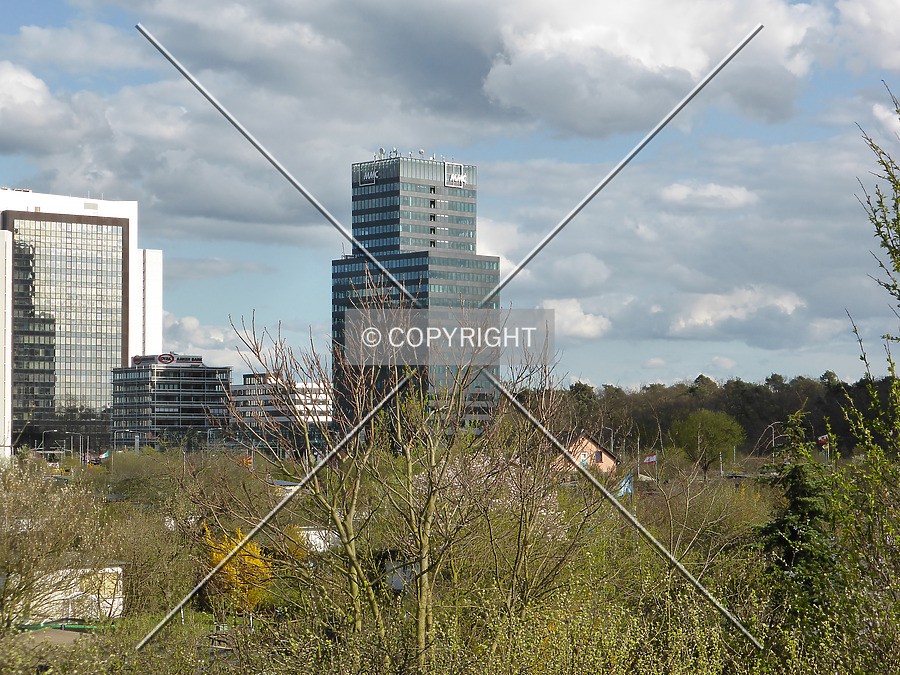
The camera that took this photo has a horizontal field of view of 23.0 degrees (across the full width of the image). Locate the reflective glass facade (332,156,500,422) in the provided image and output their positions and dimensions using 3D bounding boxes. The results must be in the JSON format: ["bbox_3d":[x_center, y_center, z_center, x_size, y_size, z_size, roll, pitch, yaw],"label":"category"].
[{"bbox_3d":[-8.888,-5.935,617.931,29.557,84.414,38.947,3,-4,-44],"label":"reflective glass facade"}]

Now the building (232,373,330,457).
[{"bbox_3d":[-51.826,25.888,687.968,17.022,28.574,32.856,3,-4,-43],"label":"building"}]

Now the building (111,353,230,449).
[{"bbox_3d":[-82.490,20.160,653.140,25.100,28.700,27.900,2,-3,-34],"label":"building"}]

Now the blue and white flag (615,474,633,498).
[{"bbox_3d":[7.873,6.719,100.000,0.800,1.080,0.220,0,-3,0],"label":"blue and white flag"}]

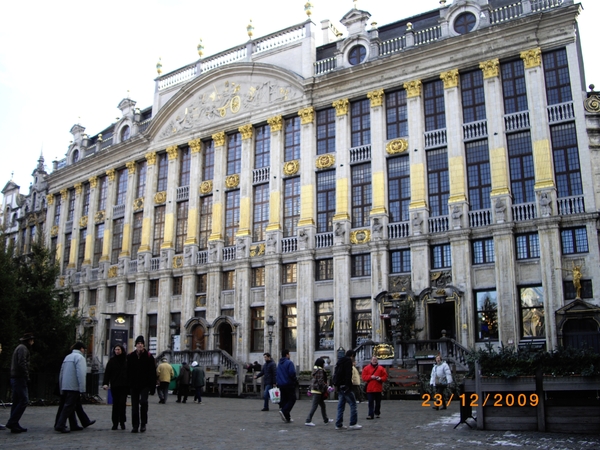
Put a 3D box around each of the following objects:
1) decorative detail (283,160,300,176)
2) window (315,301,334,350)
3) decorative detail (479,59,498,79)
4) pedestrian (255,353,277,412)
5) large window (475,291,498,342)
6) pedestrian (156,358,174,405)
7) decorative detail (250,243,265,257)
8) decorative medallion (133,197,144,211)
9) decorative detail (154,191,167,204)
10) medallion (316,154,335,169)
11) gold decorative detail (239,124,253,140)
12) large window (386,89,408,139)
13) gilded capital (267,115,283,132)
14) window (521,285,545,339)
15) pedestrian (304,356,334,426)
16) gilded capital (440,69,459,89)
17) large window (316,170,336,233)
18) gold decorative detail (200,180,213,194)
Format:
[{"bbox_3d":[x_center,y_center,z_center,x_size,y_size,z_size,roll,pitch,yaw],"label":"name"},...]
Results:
[{"bbox_3d":[-0.564,-3.823,44.177,1.220,1.150,0.250,-9,-17,32],"label":"decorative detail"},{"bbox_3d":[1.437,5.878,38.238,1.343,2.929,0.220,-9,-16,34],"label":"window"},{"bbox_3d":[10.409,-8.517,36.100,0.960,0.960,0.420,-8,-16,33],"label":"decorative detail"},{"bbox_3d":[-1.038,4.957,20.719,0.650,1.750,0.600,7,-16,-23],"label":"pedestrian"},{"bbox_3d":[9.506,4.616,33.553,1.223,2.700,0.200,-9,-17,33],"label":"large window"},{"bbox_3d":[-5.166,5.973,25.300,0.600,1.740,0.420,2,-13,-9],"label":"pedestrian"},{"bbox_3d":[-2.678,1.646,42.107,1.232,0.878,0.250,-9,-16,34],"label":"decorative detail"},{"bbox_3d":[-12.334,-1.629,50.509,1.200,1.000,0.250,-9,-17,34],"label":"decorative medallion"},{"bbox_3d":[-10.341,-2.006,48.951,1.200,1.000,0.250,-9,-17,34],"label":"decorative detail"},{"bbox_3d":[1.577,-3.873,40.332,1.383,0.932,0.250,-9,-16,34],"label":"medallion"},{"bbox_3d":[-3.700,-6.207,44.438,1.000,1.012,0.450,-9,-16,34],"label":"gold decorative detail"},{"bbox_3d":[6.025,-6.813,40.735,1.470,3.200,0.250,-9,-17,32],"label":"large window"},{"bbox_3d":[-1.675,-6.900,45.567,1.180,1.040,0.450,-9,-17,32],"label":"gilded capital"},{"bbox_3d":[11.386,4.300,32.327,1.204,2.684,0.200,-9,-17,33],"label":"window"},{"bbox_3d":[0.444,4.006,15.800,0.620,1.620,0.460,5,-14,-19],"label":"pedestrian"},{"bbox_3d":[9.074,-8.836,40.050,1.030,1.095,0.450,-8,-16,31],"label":"gilded capital"},{"bbox_3d":[1.794,-1.544,43.530,1.556,4.179,0.250,-8,-16,31],"label":"large window"},{"bbox_3d":[-6.712,-2.709,47.400,1.120,0.940,0.240,-9,-17,35],"label":"gold decorative detail"}]

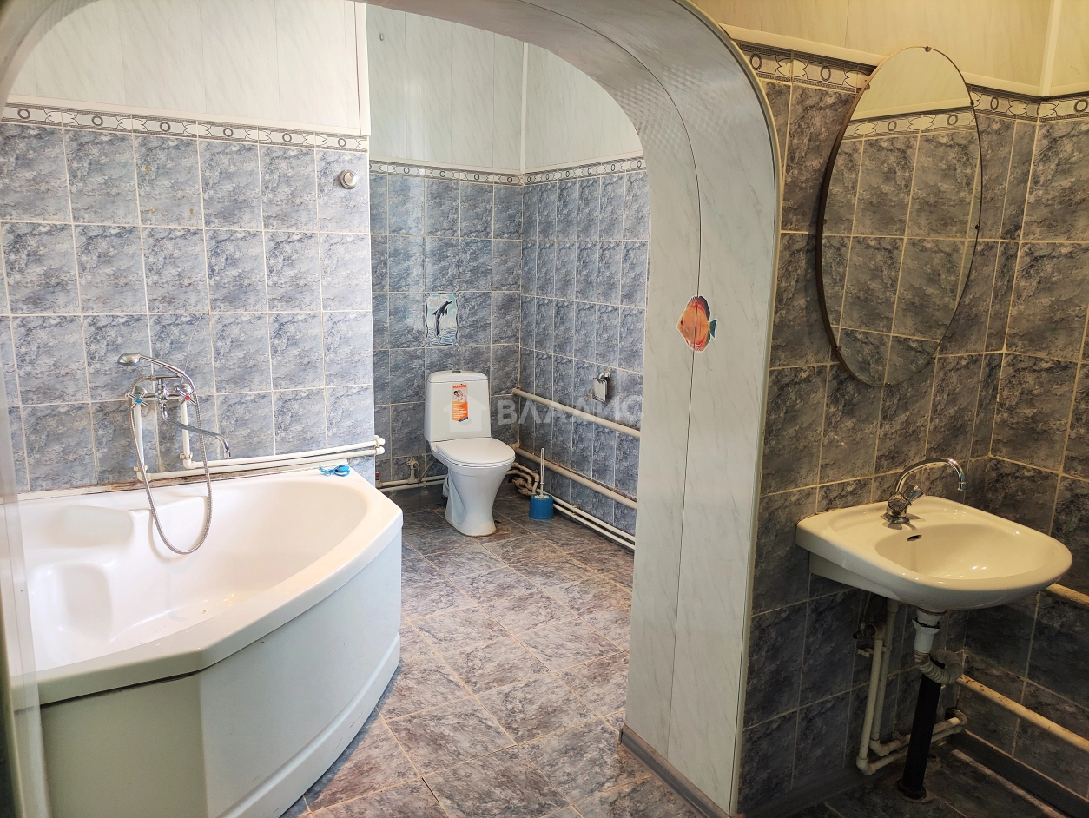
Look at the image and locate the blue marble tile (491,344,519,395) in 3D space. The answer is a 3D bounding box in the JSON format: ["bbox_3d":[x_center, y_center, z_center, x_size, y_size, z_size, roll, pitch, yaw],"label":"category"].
[{"bbox_3d":[-0.233,-0.230,4.650,0.183,0.300,0.010,-5,13,-30],"label":"blue marble tile"}]

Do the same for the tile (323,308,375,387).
[{"bbox_3d":[-0.783,-0.240,3.152,0.200,0.300,0.010,-5,13,-28],"label":"tile"}]

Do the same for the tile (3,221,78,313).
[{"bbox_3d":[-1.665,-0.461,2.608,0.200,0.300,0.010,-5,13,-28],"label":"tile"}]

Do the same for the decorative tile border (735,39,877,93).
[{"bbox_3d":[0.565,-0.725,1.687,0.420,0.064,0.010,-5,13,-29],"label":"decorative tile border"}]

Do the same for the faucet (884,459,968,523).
[{"bbox_3d":[0.905,0.196,1.868,0.115,0.187,0.185,-6,14,-34],"label":"faucet"}]

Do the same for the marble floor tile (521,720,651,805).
[{"bbox_3d":[0.130,1.011,2.269,0.300,0.010,0.300,-5,13,-30],"label":"marble floor tile"}]

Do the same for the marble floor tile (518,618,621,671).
[{"bbox_3d":[0.086,0.874,2.910,0.300,0.010,0.300,-5,13,-30],"label":"marble floor tile"}]

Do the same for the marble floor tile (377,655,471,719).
[{"bbox_3d":[-0.431,0.923,2.614,0.300,0.010,0.300,-5,13,-30],"label":"marble floor tile"}]

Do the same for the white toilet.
[{"bbox_3d":[-0.388,0.223,4.153,0.365,0.775,0.645,-4,12,-24],"label":"white toilet"}]

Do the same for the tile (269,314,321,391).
[{"bbox_3d":[-0.966,-0.226,3.062,0.200,0.300,0.010,-5,13,-28],"label":"tile"}]

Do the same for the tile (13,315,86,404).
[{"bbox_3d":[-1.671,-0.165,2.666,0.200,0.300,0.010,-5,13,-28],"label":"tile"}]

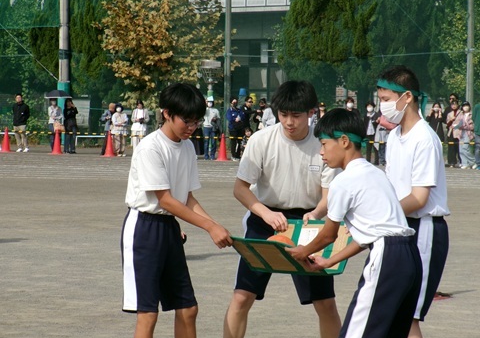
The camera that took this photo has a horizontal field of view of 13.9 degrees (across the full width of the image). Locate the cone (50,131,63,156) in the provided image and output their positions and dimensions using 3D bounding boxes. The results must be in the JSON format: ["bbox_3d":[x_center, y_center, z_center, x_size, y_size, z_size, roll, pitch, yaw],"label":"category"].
[{"bbox_3d":[-5.090,-0.746,54.800,0.390,0.700,0.390,1,2,0],"label":"cone"}]

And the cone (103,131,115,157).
[{"bbox_3d":[-3.542,-0.681,53.400,0.390,0.700,0.390,1,2,0],"label":"cone"}]

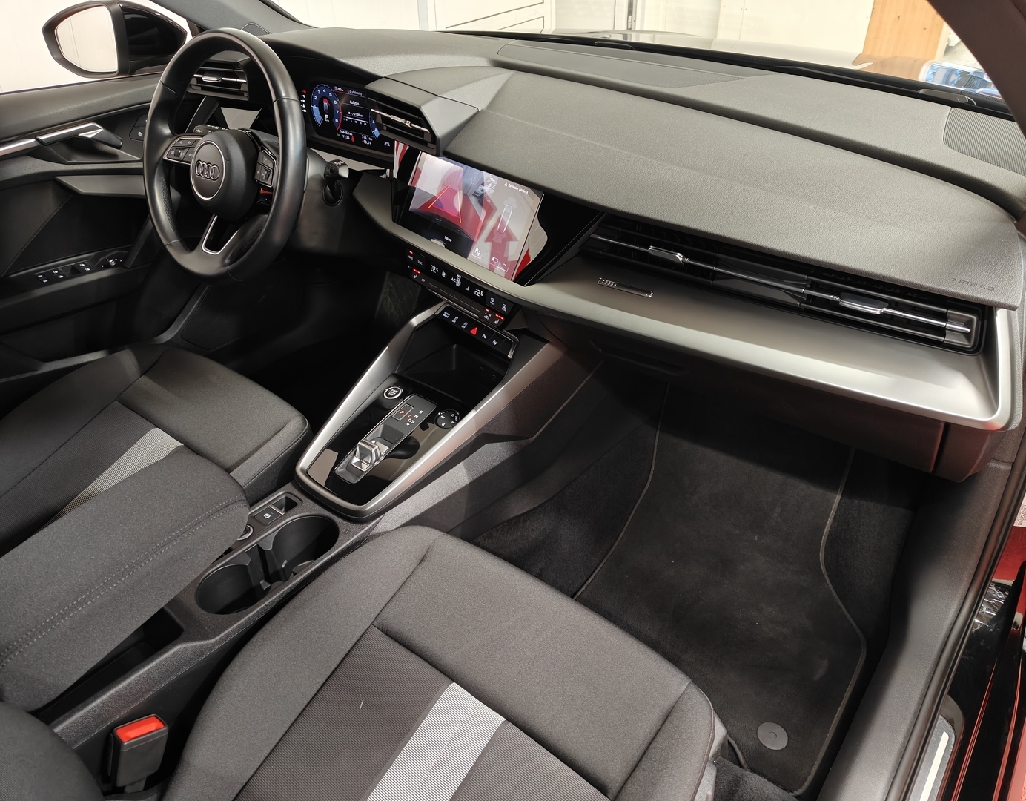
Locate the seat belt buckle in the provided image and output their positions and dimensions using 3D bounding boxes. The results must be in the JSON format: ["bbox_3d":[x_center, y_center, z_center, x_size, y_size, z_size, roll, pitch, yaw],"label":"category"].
[{"bbox_3d":[-0.383,0.356,0.745,0.028,0.063,0.045,24,14,35],"label":"seat belt buckle"}]

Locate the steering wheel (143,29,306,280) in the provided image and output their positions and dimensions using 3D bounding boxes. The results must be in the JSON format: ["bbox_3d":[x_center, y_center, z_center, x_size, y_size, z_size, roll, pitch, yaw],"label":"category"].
[{"bbox_3d":[-0.440,-0.366,1.131,0.370,0.365,0.100,21,17,30],"label":"steering wheel"}]

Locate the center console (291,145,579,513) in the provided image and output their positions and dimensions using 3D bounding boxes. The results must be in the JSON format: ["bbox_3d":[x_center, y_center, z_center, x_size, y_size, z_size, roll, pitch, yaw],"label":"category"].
[{"bbox_3d":[-0.136,-0.092,1.076,0.310,0.420,0.440,22,40,31],"label":"center console"}]

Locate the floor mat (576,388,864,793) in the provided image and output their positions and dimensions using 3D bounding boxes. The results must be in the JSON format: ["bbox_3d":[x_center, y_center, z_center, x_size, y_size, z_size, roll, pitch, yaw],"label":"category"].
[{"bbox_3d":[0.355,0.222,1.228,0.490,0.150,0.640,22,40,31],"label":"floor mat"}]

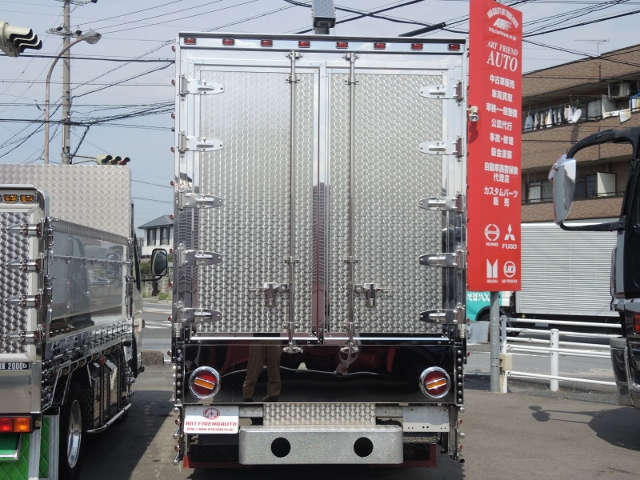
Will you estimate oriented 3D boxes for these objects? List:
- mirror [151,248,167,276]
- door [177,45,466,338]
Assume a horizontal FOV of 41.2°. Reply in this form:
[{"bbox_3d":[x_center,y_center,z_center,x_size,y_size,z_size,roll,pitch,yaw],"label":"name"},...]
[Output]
[{"bbox_3d":[-1.819,0.256,9.650,0.169,0.315,0.090,0,-3,5],"label":"mirror"},{"bbox_3d":[0.011,-0.277,5.270,1.752,1.809,0.100,0,-3,-4],"label":"door"}]

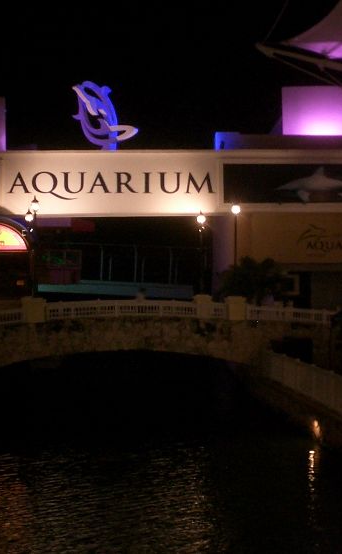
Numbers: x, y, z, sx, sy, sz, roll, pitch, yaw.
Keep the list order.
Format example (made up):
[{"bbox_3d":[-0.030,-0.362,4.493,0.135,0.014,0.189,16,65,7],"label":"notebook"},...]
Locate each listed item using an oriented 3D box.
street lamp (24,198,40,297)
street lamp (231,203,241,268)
[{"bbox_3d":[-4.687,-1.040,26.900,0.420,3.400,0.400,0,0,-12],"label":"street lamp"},{"bbox_3d":[2.332,-1.008,28.400,0.360,3.400,0.360,0,0,-12],"label":"street lamp"}]

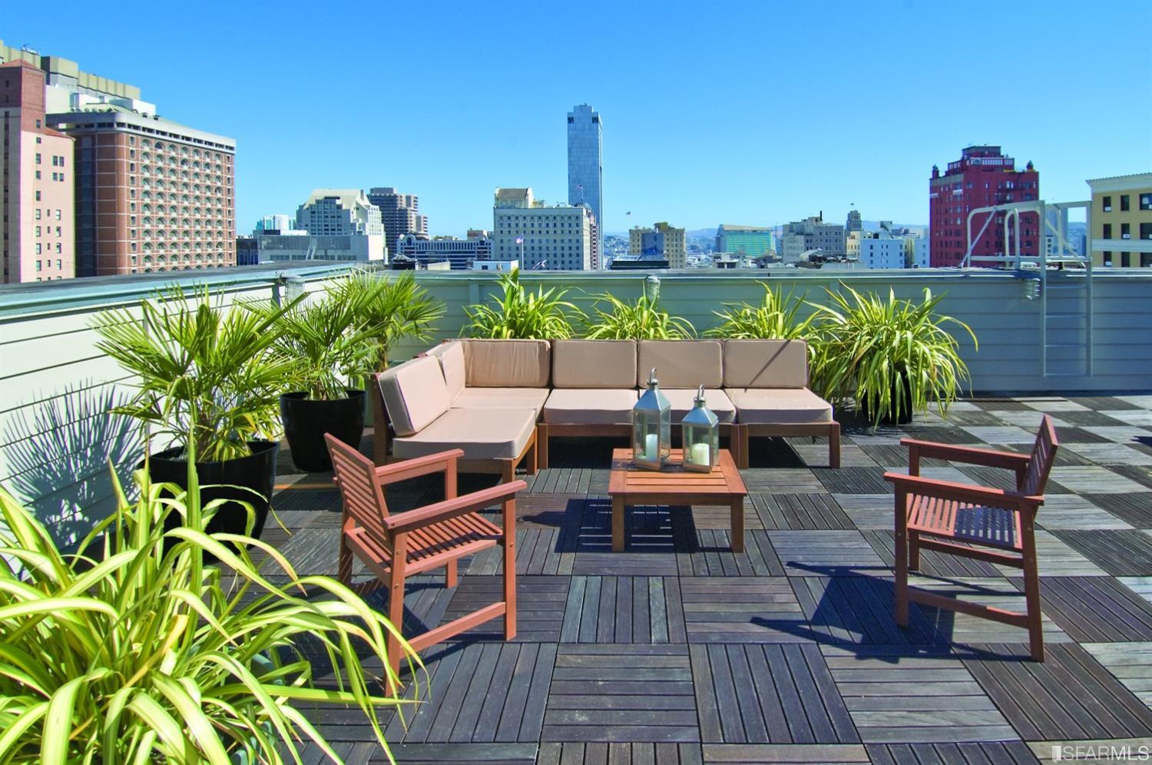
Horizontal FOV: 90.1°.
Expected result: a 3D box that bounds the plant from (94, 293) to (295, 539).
[{"bbox_3d":[-2.220,0.140,3.350,1.120,1.360,1.100,0,11,0],"label":"plant"}]

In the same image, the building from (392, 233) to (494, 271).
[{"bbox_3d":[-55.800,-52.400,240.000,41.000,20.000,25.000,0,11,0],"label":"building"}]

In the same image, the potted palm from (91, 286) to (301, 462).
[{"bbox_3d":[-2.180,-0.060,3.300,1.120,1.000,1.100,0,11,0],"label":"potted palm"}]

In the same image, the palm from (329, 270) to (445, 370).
[{"bbox_3d":[-1.742,-0.292,5.154,0.900,1.350,0.855,1,13,3],"label":"palm"}]

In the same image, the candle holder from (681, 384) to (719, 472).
[{"bbox_3d":[0.713,0.245,3.258,0.170,0.477,0.170,7,15,27],"label":"candle holder"}]

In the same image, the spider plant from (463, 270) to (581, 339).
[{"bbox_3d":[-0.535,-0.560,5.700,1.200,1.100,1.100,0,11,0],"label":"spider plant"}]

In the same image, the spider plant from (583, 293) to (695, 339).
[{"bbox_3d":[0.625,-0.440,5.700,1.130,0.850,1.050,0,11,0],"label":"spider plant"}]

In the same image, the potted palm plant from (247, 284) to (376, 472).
[{"bbox_3d":[-2.020,-0.050,4.400,0.920,1.330,0.900,0,11,0],"label":"potted palm plant"}]

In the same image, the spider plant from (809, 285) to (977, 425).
[{"bbox_3d":[3.060,-0.270,5.550,1.480,1.270,1.300,0,11,0],"label":"spider plant"}]

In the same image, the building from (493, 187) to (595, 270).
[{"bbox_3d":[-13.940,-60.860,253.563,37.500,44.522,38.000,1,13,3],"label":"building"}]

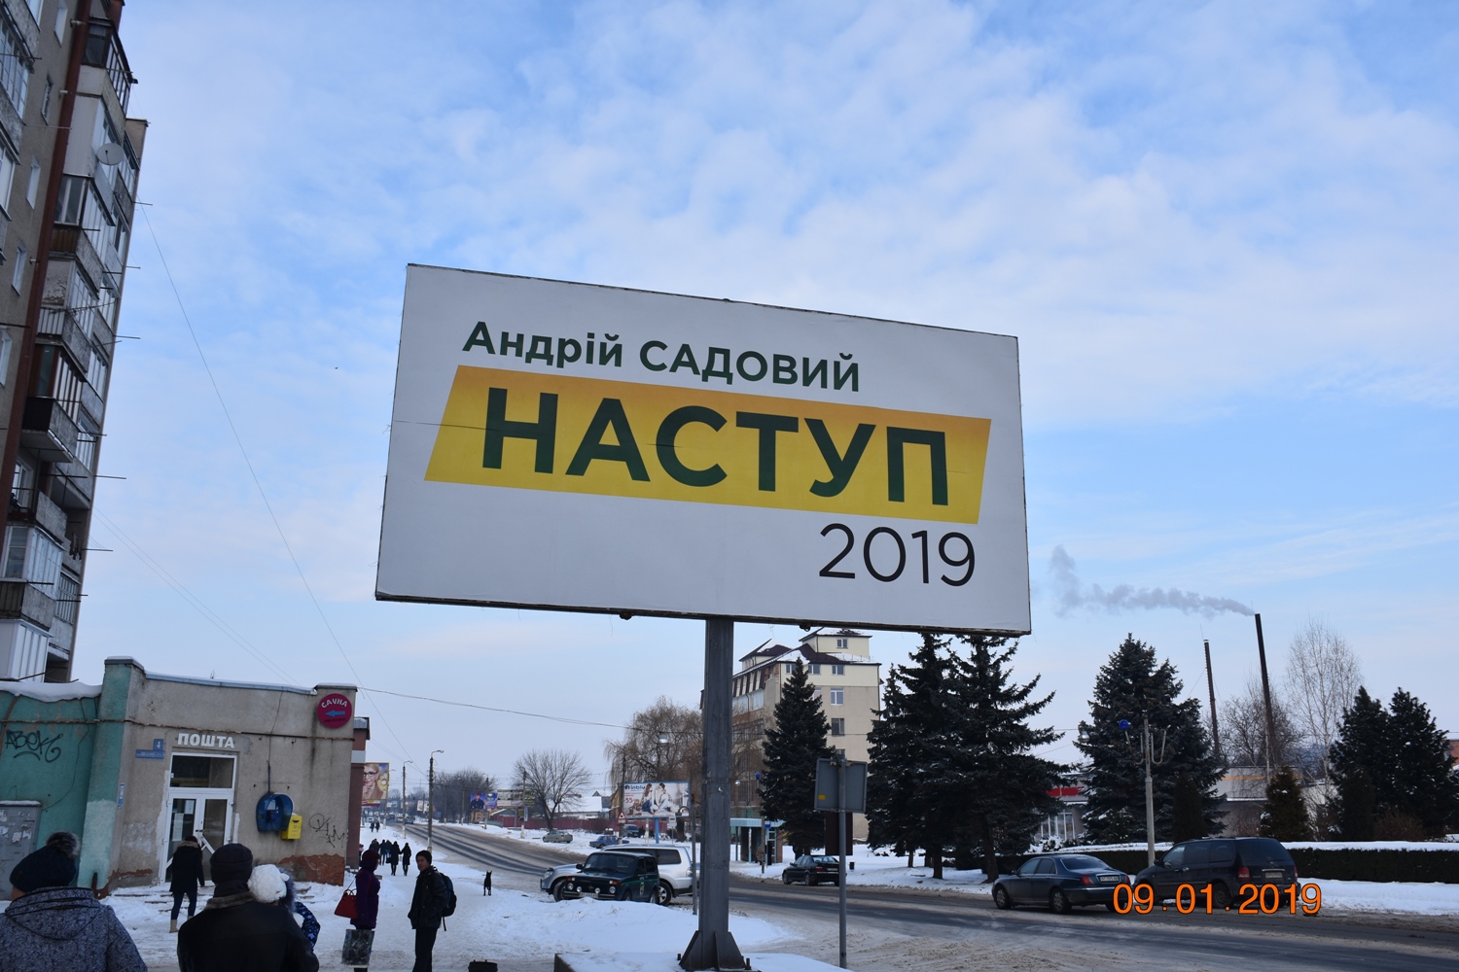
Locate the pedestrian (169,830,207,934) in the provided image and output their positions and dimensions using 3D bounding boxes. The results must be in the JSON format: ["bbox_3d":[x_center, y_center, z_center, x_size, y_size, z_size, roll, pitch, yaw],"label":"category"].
[{"bbox_3d":[-9.489,6.980,21.404,0.580,1.640,0.500,9,-16,-28],"label":"pedestrian"}]

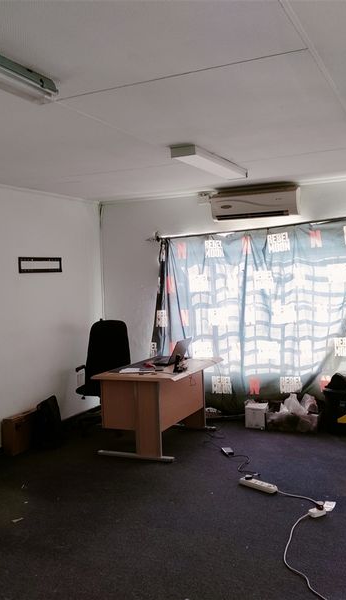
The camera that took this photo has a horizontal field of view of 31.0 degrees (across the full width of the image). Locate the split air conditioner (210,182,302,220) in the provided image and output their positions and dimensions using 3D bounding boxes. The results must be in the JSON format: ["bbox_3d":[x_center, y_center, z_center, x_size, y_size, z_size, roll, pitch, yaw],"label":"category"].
[{"bbox_3d":[0.869,-0.995,6.553,0.910,0.290,0.210,-1,3,23],"label":"split air conditioner"}]

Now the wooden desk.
[{"bbox_3d":[-0.112,0.989,5.984,0.810,0.730,1.200,-1,3,23],"label":"wooden desk"}]

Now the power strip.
[{"bbox_3d":[0.628,1.360,4.584,0.320,0.045,0.060,0,3,41],"label":"power strip"}]

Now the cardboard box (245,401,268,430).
[{"bbox_3d":[0.840,1.151,6.151,0.200,0.210,0.180,-1,3,27],"label":"cardboard box"}]

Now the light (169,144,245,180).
[{"bbox_3d":[0.319,-1.053,4.881,0.175,0.063,1.280,-1,3,23],"label":"light"}]

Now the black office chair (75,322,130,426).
[{"bbox_3d":[-0.747,0.793,6.420,0.630,1.120,0.670,-1,3,23],"label":"black office chair"}]

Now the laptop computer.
[{"bbox_3d":[-0.016,0.488,5.895,0.280,0.215,0.330,-1,3,23],"label":"laptop computer"}]

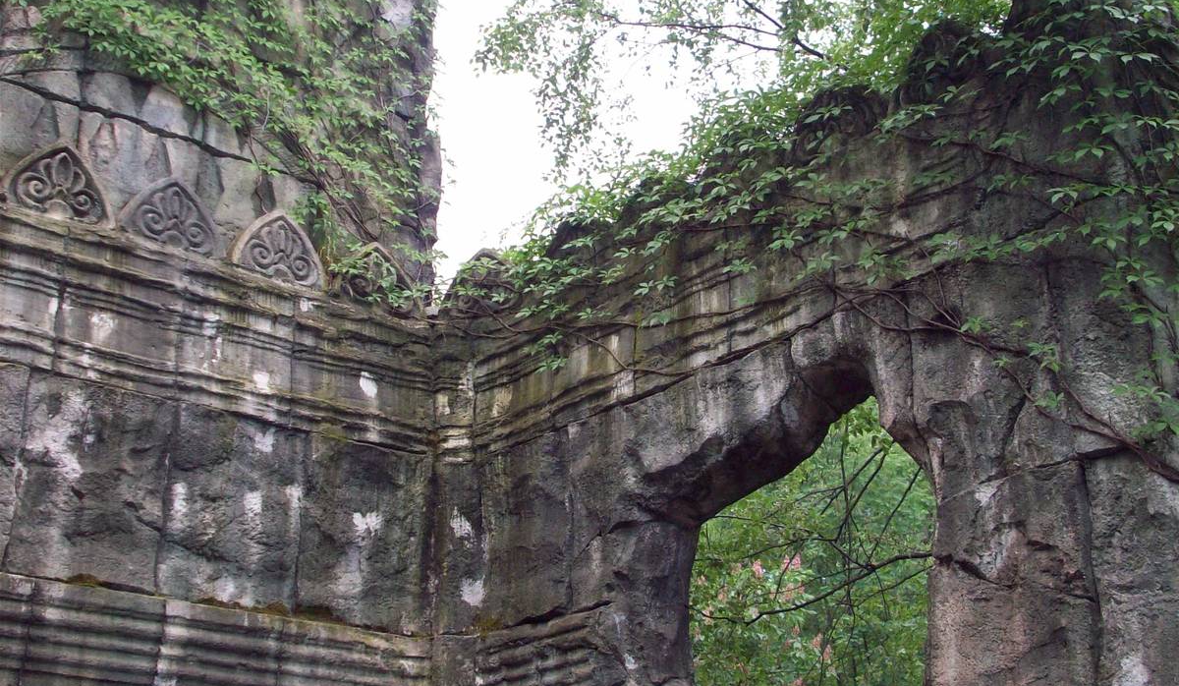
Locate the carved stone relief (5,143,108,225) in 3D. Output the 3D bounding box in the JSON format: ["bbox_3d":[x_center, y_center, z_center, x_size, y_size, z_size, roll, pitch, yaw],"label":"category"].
[{"bbox_3d":[-2.301,-0.687,7.295,0.463,0.361,0.090,15,-27,-35],"label":"carved stone relief"}]

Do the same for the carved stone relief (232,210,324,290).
[{"bbox_3d":[-1.475,-0.447,7.898,0.480,0.336,0.090,15,-27,-35],"label":"carved stone relief"}]

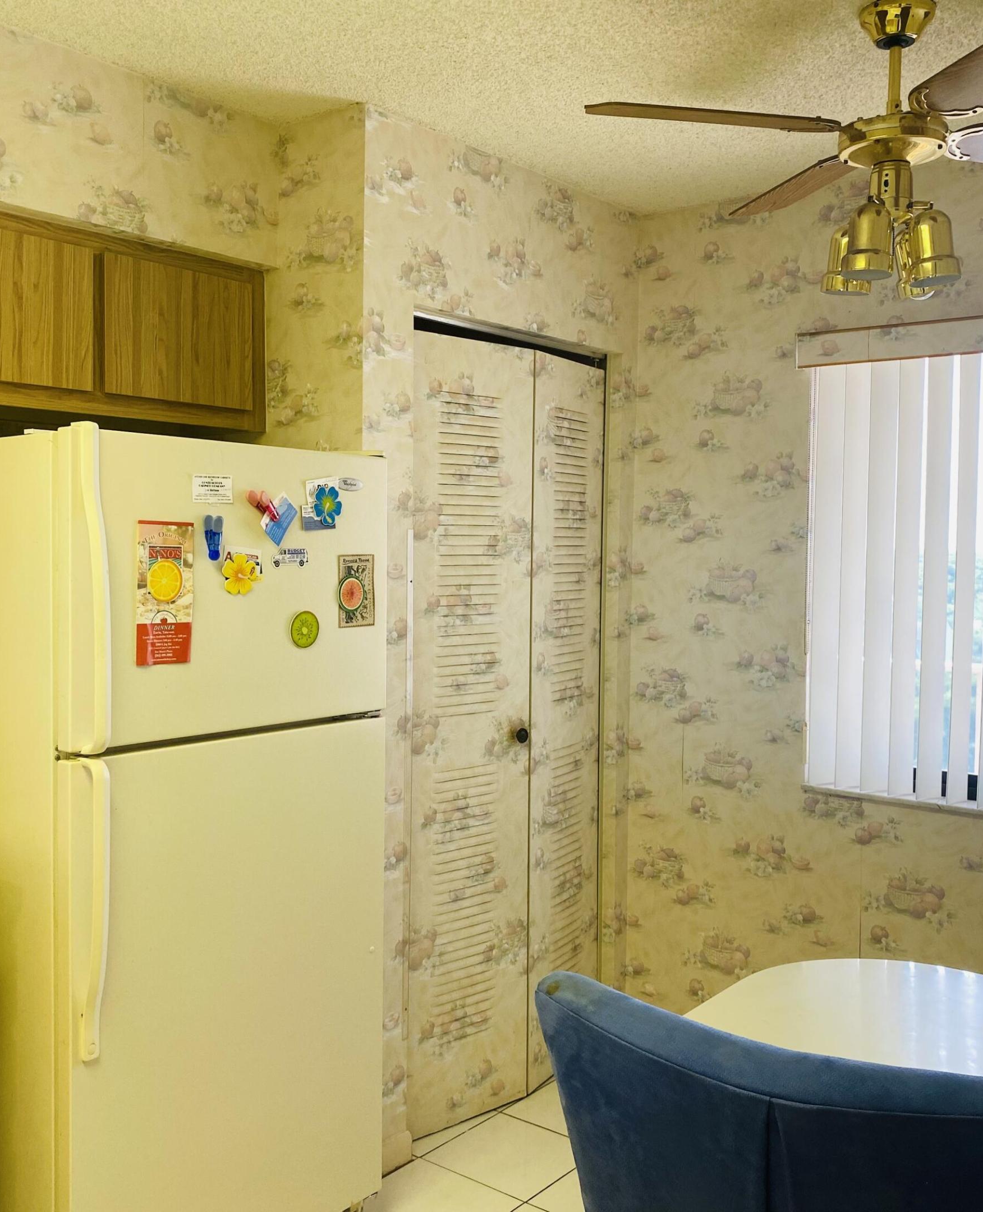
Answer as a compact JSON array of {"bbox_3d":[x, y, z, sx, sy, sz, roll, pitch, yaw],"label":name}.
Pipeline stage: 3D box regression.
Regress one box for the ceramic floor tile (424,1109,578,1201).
[{"bbox_3d":[0.048,1.342,2.960,0.313,0.010,0.313,3,4,38],"label":"ceramic floor tile"}]

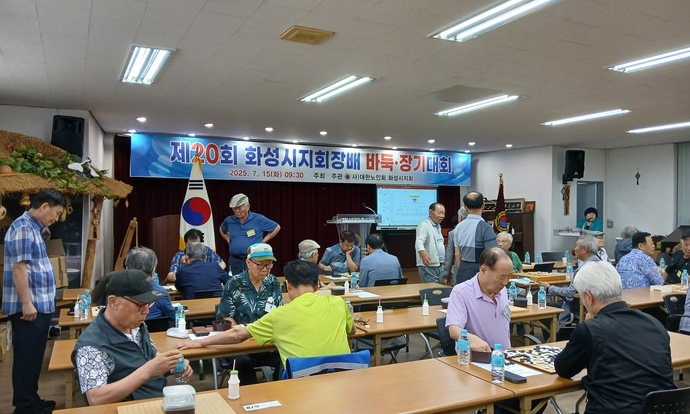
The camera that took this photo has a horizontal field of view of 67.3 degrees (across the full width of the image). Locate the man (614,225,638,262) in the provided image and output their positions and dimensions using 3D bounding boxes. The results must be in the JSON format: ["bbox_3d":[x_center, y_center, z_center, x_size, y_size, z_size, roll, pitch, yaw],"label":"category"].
[{"bbox_3d":[3.716,0.911,6.798,0.520,1.340,0.720,0,0,-37],"label":"man"}]

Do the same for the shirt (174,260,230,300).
[{"bbox_3d":[-1.403,0.764,5.096,0.550,0.530,0.380,0,0,-20],"label":"shirt"}]

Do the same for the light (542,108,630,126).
[{"bbox_3d":[3.272,-1.217,7.116,0.310,0.080,1.250,0,0,-28],"label":"light"}]

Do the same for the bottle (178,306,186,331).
[{"bbox_3d":[-1.081,0.733,3.408,0.065,0.185,0.065,0,0,-27],"label":"bottle"}]

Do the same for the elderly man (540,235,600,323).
[{"bbox_3d":[2.411,0.935,5.498,0.750,1.280,0.500,0,0,26],"label":"elderly man"}]

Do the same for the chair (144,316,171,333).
[{"bbox_3d":[-1.493,1.160,3.698,0.520,0.800,0.540,0,0,-27],"label":"chair"}]

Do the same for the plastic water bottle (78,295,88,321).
[{"bbox_3d":[-1.923,0.737,3.812,0.064,0.180,0.064,0,0,0],"label":"plastic water bottle"}]

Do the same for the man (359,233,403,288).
[{"bbox_3d":[0.328,0.934,5.974,0.530,1.260,0.750,0,0,-28],"label":"man"}]

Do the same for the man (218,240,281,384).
[{"bbox_3d":[-0.704,0.917,3.860,0.540,1.290,0.750,0,0,-26],"label":"man"}]

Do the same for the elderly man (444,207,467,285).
[{"bbox_3d":[1.438,0.774,6.298,0.500,1.600,0.330,0,0,-24],"label":"elderly man"}]

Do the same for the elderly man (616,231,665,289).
[{"bbox_3d":[3.288,0.917,5.808,0.520,1.280,0.740,0,0,44],"label":"elderly man"}]

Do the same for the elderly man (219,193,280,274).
[{"bbox_3d":[-1.196,0.700,6.500,0.750,1.710,0.380,0,0,6],"label":"elderly man"}]

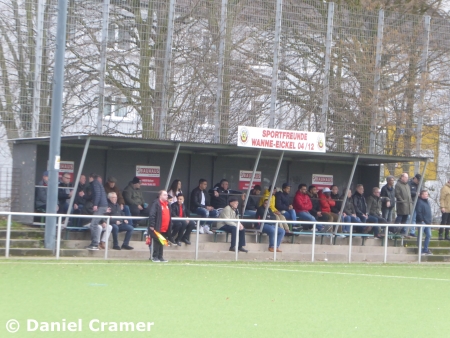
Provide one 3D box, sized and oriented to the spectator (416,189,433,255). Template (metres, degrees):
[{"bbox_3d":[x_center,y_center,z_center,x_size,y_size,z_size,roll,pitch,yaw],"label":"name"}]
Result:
[{"bbox_3d":[5.502,1.478,82.700,0.380,1.770,0.520,3,0,30],"label":"spectator"}]

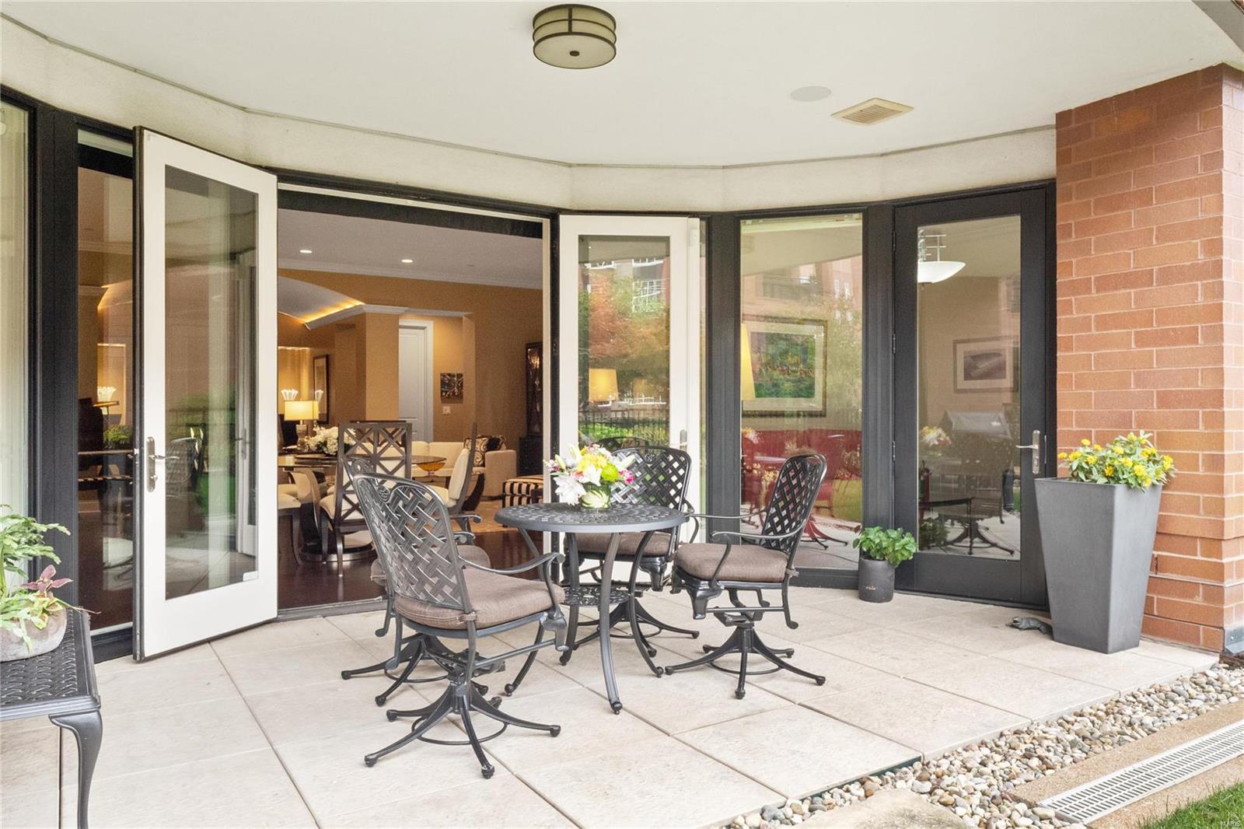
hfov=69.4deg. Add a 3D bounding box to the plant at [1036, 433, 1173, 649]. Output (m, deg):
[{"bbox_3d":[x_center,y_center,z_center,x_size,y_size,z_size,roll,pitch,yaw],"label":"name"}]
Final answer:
[{"bbox_3d":[2.365,0.610,4.420,0.470,1.040,0.470,0,0,-32],"label":"plant"}]

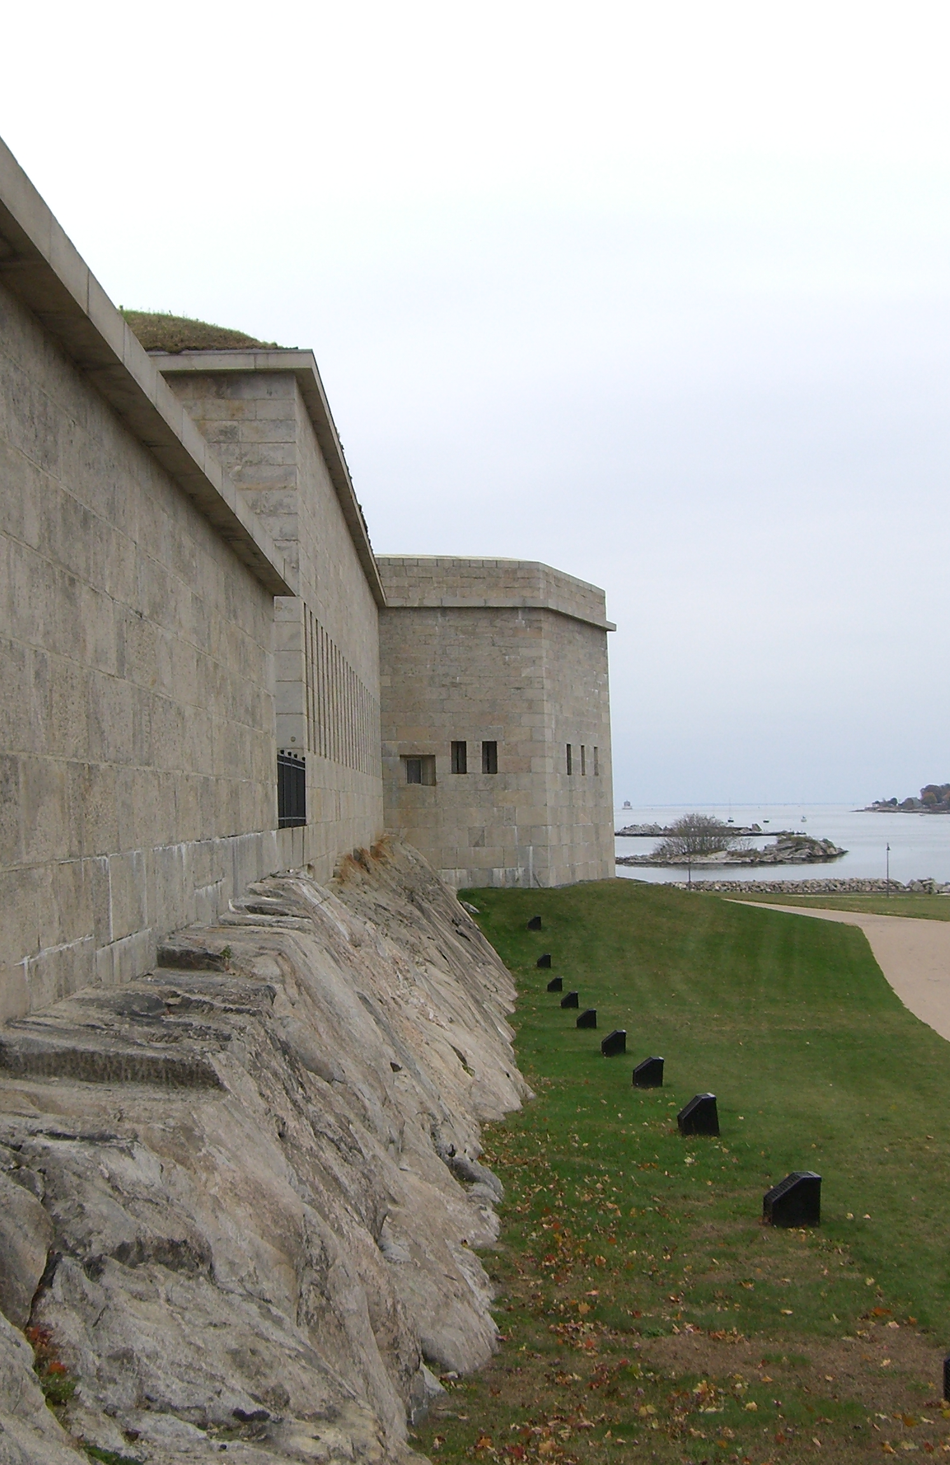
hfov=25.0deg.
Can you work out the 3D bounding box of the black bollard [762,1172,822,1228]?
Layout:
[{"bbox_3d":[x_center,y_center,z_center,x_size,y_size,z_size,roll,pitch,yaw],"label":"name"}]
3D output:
[{"bbox_3d":[3.027,4.440,20.400,0.460,0.470,0.430,0,-2,-4],"label":"black bollard"}]

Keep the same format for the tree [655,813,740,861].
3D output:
[{"bbox_3d":[40.903,19.116,395.000,15.500,8.600,13.000,0,-2,0],"label":"tree"}]

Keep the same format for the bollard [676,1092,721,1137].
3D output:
[{"bbox_3d":[2.878,4.911,27.600,0.460,0.470,0.430,0,-2,-4],"label":"bollard"}]

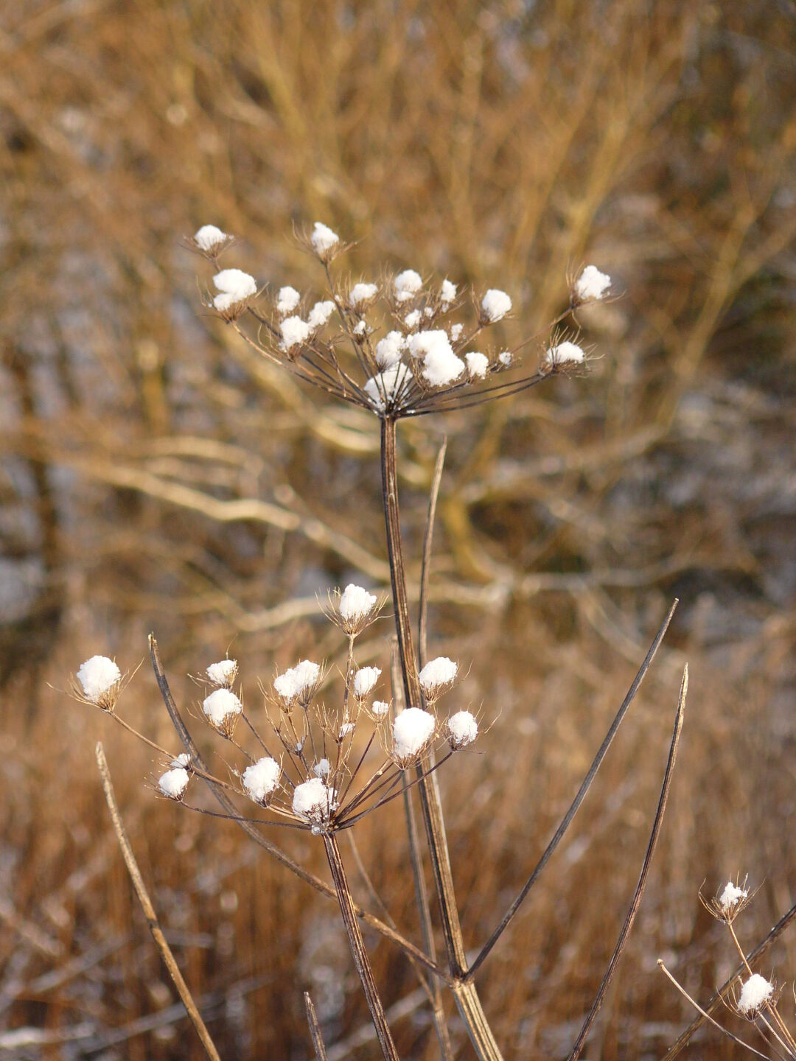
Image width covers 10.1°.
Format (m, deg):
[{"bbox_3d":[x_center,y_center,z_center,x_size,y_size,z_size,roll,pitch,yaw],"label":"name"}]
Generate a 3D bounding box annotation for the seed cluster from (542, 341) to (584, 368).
[{"bbox_3d":[0.069,-0.073,1.879,0.017,0.012,0.014,0,8,0],"label":"seed cluster"}]

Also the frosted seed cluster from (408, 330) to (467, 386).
[{"bbox_3d":[0.016,-0.071,1.865,0.023,0.023,0.020,0,8,0],"label":"frosted seed cluster"}]

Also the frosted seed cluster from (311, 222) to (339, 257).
[{"bbox_3d":[-0.032,-0.126,1.950,0.012,0.015,0.012,0,6,0],"label":"frosted seed cluster"}]

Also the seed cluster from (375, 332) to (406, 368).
[{"bbox_3d":[-0.003,-0.074,1.860,0.013,0.015,0.012,0,6,0],"label":"seed cluster"}]

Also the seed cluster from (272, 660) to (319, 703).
[{"bbox_3d":[-0.042,0.063,1.877,0.019,0.017,0.014,0,8,0],"label":"seed cluster"}]

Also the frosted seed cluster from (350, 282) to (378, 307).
[{"bbox_3d":[-0.014,-0.101,1.924,0.012,0.010,0.011,0,8,0],"label":"frosted seed cluster"}]

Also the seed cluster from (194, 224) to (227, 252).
[{"bbox_3d":[-0.081,-0.125,1.935,0.014,0.012,0.013,0,8,0],"label":"seed cluster"}]

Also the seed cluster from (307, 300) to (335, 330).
[{"bbox_3d":[-0.032,-0.091,1.907,0.012,0.012,0.011,0,8,0],"label":"seed cluster"}]

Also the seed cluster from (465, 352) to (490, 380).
[{"bbox_3d":[0.033,-0.069,1.880,0.010,0.011,0.010,0,6,0],"label":"seed cluster"}]

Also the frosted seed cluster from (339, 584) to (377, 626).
[{"bbox_3d":[-0.017,0.031,1.884,0.016,0.017,0.015,0,8,0],"label":"frosted seed cluster"}]

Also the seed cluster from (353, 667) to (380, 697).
[{"bbox_3d":[-0.013,0.063,1.880,0.011,0.012,0.011,0,6,0],"label":"seed cluster"}]

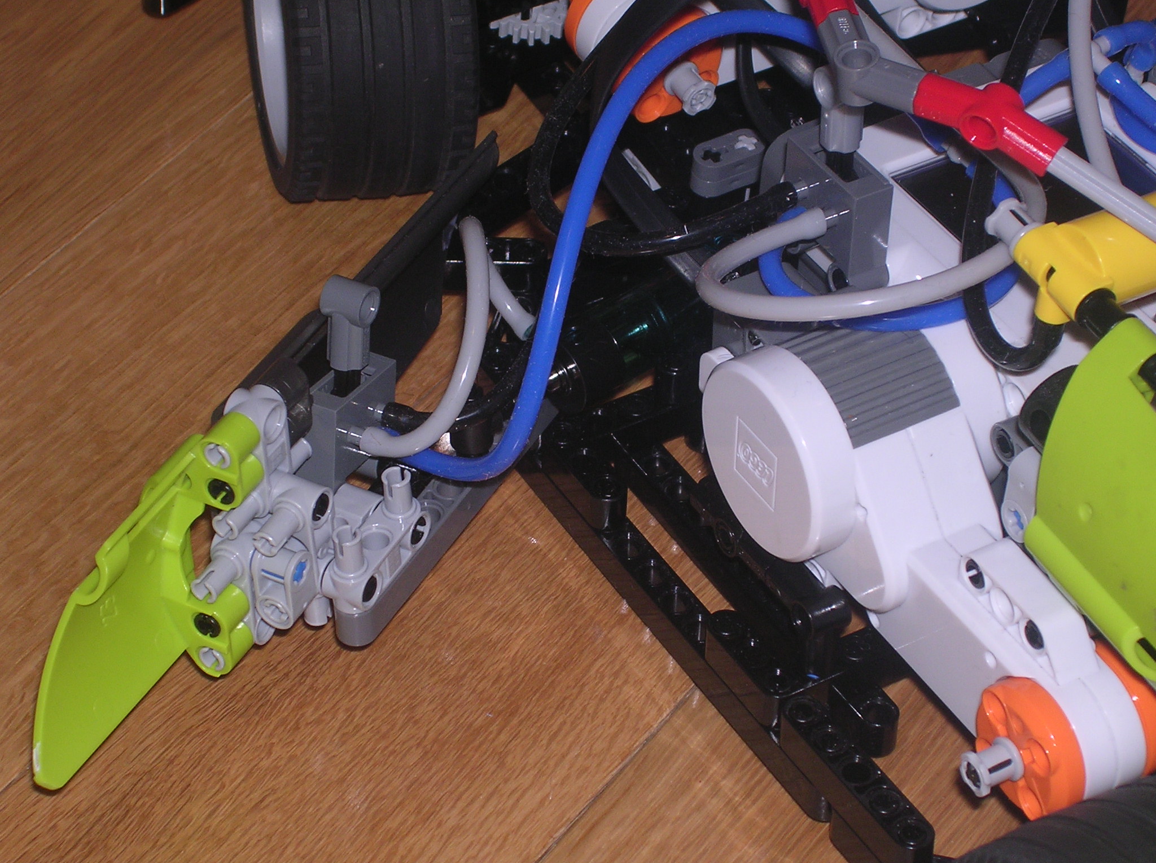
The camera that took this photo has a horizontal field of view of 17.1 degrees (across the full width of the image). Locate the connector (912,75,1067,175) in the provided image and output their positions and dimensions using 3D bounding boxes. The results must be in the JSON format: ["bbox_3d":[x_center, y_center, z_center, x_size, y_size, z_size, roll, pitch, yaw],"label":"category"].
[{"bbox_3d":[0.067,-0.050,0.626,0.024,0.009,0.008,26,56,10],"label":"connector"}]

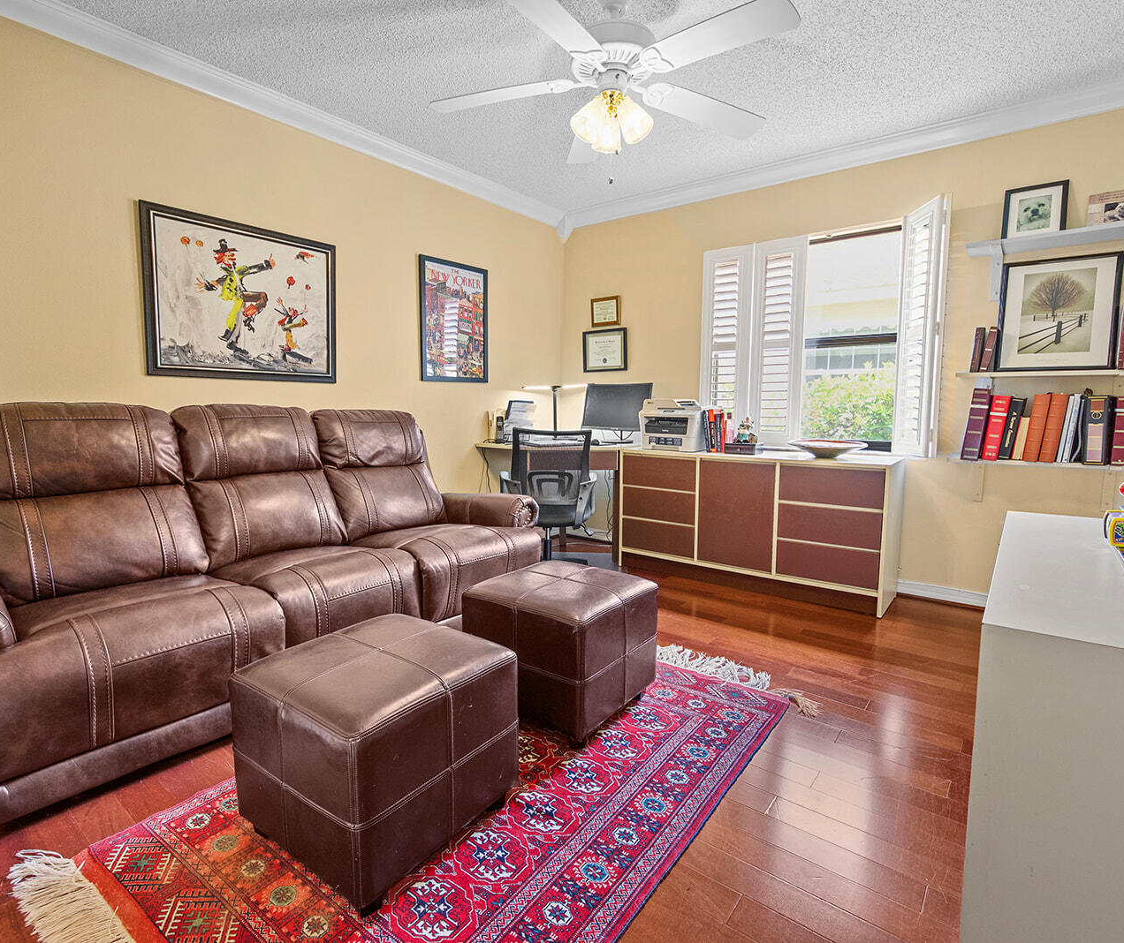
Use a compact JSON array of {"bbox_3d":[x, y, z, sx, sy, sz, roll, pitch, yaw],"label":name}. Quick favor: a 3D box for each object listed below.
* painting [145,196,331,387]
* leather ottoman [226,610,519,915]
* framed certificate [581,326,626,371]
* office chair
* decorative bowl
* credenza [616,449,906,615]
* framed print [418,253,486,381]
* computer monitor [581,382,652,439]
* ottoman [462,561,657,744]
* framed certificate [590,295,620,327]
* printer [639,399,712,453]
[{"bbox_3d":[-1.428,-0.767,2.699,0.036,0.688,0.838,5,8,38],"label":"painting"},{"bbox_3d":[-0.447,0.644,1.450,0.470,0.425,0.470,5,7,35],"label":"leather ottoman"},{"bbox_3d":[0.316,-0.888,4.332,0.392,0.300,0.020,5,8,38],"label":"framed certificate"},{"bbox_3d":[-0.076,0.186,3.640,0.600,0.900,0.600,1,6,4],"label":"office chair"},{"bbox_3d":[1.457,-0.113,3.238,0.400,0.087,0.400,5,8,38],"label":"decorative bowl"},{"bbox_3d":[1.127,0.281,3.541,1.530,0.765,0.455,5,8,38],"label":"credenza"},{"bbox_3d":[-0.666,-0.920,3.656,0.030,0.718,0.540,5,8,38],"label":"framed print"},{"bbox_3d":[0.381,-0.381,4.036,0.545,0.420,0.200,5,8,38],"label":"computer monitor"},{"bbox_3d":[0.006,0.584,2.048,0.470,0.425,0.470,5,8,38],"label":"ottoman"},{"bbox_3d":[0.324,-1.167,4.317,0.237,0.200,0.027,5,8,38],"label":"framed certificate"},{"bbox_3d":[0.758,-0.294,3.791,0.405,0.320,0.390,5,7,36],"label":"printer"}]

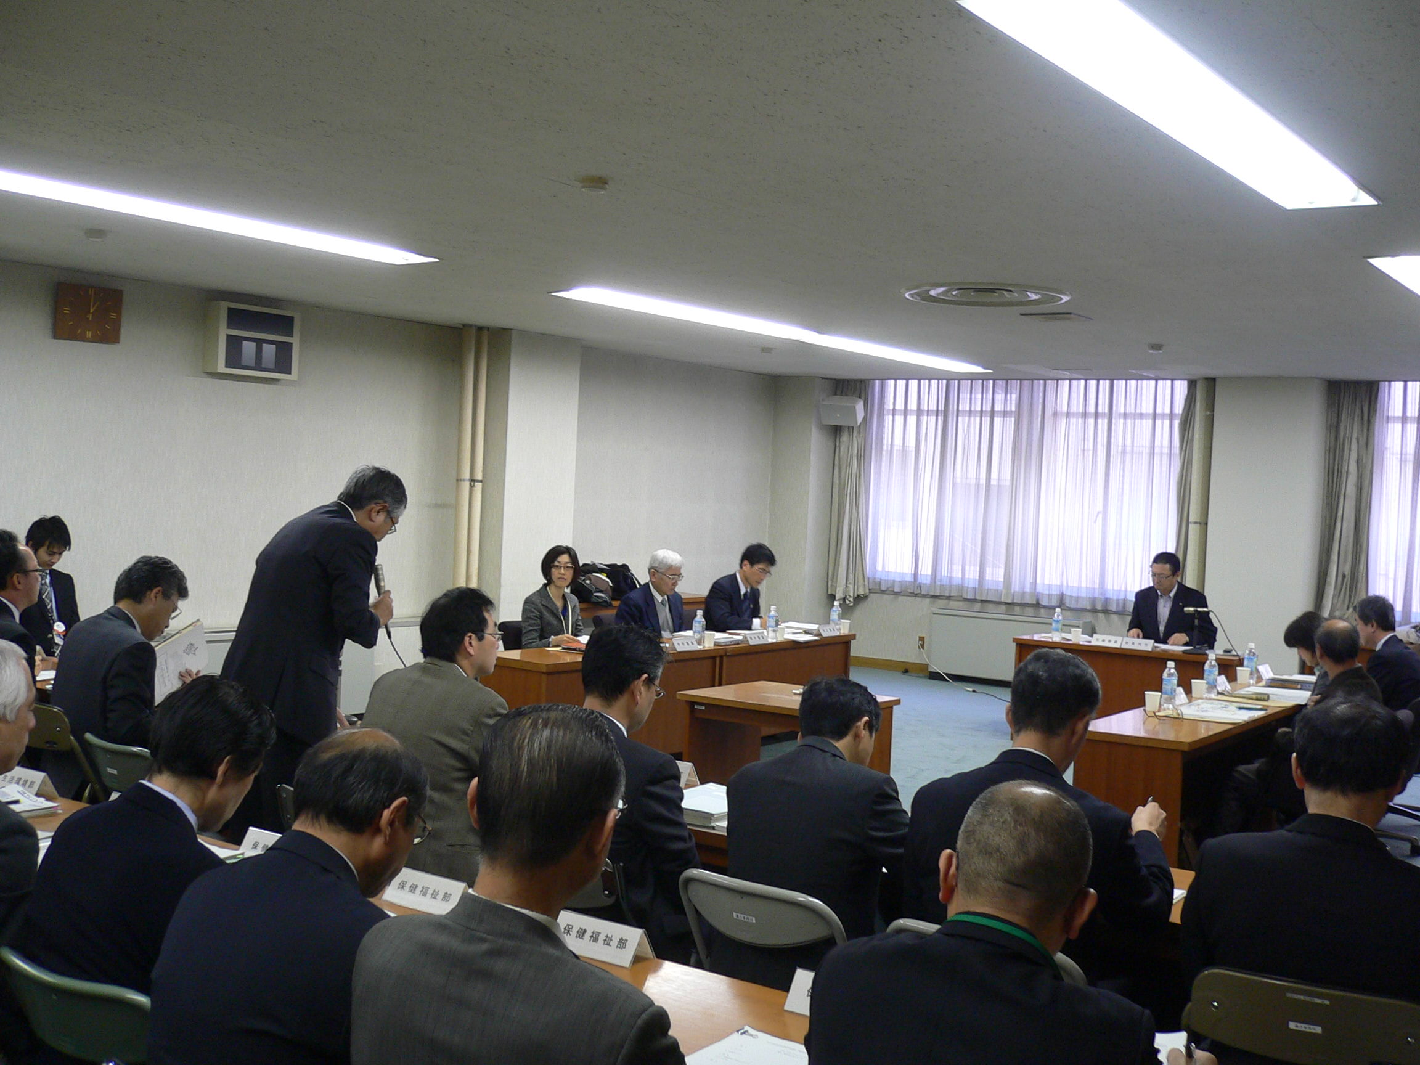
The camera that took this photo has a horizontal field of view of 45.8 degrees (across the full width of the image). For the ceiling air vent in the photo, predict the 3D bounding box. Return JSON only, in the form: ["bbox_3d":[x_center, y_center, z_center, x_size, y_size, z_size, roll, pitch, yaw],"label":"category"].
[{"bbox_3d":[1.414,-1.199,8.599,0.840,0.060,0.840,4,2,33],"label":"ceiling air vent"}]

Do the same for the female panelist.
[{"bbox_3d":[-0.772,0.693,9.493,0.720,1.230,0.480,4,3,43],"label":"female panelist"}]

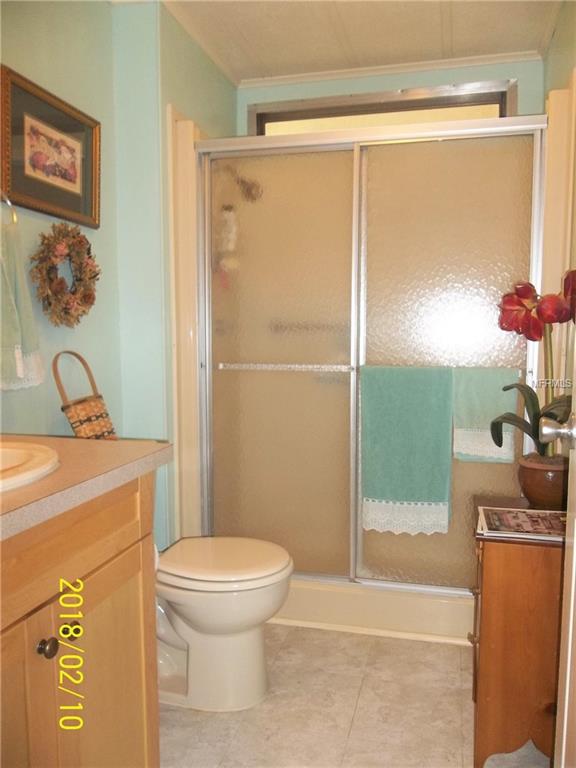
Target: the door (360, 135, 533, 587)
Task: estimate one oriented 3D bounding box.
[{"bbox_3d":[0.543,-0.049,2.163,0.600,1.620,0.045,1,5,15],"label":"door"}]

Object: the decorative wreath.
[{"bbox_3d":[-0.676,-0.330,1.860,0.085,0.335,0.345,1,5,15],"label":"decorative wreath"}]

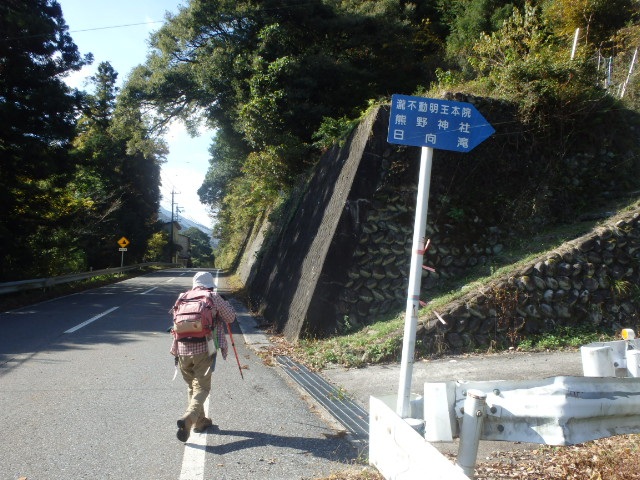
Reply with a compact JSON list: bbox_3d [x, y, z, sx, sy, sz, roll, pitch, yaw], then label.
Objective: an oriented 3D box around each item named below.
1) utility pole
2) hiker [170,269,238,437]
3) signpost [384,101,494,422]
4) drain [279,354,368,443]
[{"bbox_3d":[-21.100,-1.830,75.000,1.250,11.300,0.450,0,-2,0],"label":"utility pole"},{"bbox_3d":[-1.000,1.000,4.500,0.580,1.430,0.620,0,-2,-3],"label":"hiker"},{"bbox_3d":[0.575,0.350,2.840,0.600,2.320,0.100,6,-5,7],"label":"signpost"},{"bbox_3d":[-0.030,1.740,6.100,0.380,0.070,3.700,1,-2,-17],"label":"drain"}]

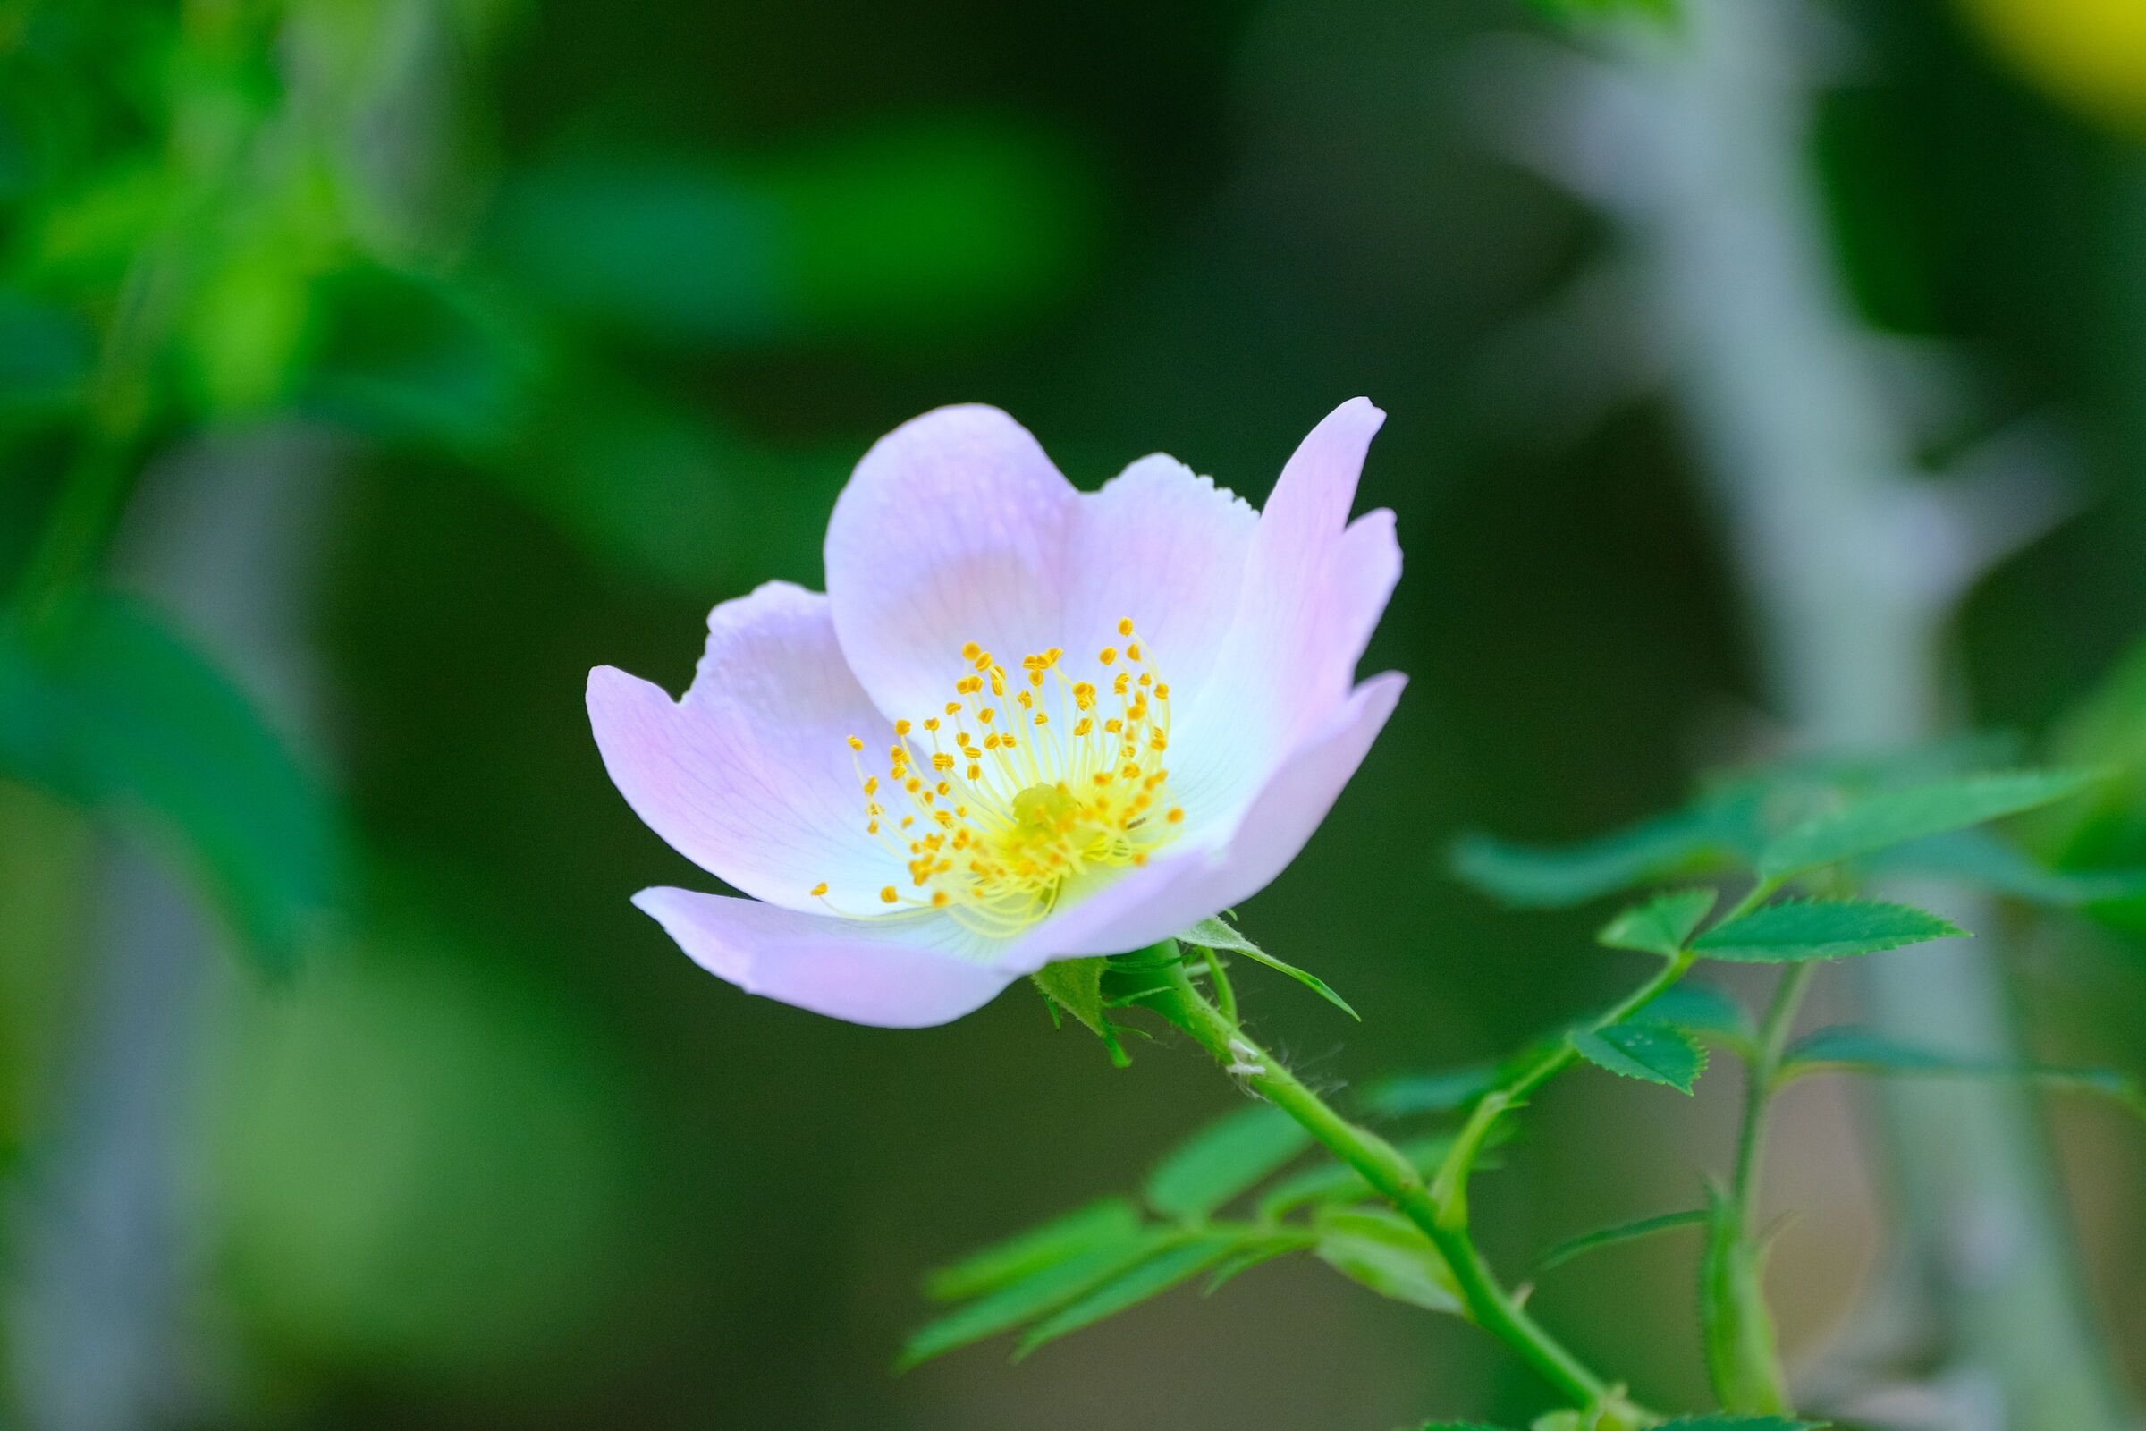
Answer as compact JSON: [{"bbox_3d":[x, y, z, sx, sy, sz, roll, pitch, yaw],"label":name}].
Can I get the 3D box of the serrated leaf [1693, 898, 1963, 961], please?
[{"bbox_3d":[0.049,0.014,1.380,0.017,0.002,0.009,-1,13,0],"label":"serrated leaf"}]

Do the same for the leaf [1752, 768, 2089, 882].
[{"bbox_3d":[0.056,0.007,1.397,0.025,0.002,0.011,-13,14,-24],"label":"leaf"}]

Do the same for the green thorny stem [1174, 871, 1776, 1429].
[{"bbox_3d":[0.026,0.028,1.383,0.041,0.033,0.015,0,10,0],"label":"green thorny stem"}]

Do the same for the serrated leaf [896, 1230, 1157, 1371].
[{"bbox_3d":[-0.003,0.038,1.400,0.019,0.002,0.009,-25,4,12],"label":"serrated leaf"}]

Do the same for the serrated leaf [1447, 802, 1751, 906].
[{"bbox_3d":[0.035,0.009,1.440,0.019,0.004,0.011,-7,12,0],"label":"serrated leaf"}]

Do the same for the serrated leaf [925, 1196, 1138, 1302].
[{"bbox_3d":[-0.003,0.035,1.408,0.015,0.002,0.009,-21,6,15],"label":"serrated leaf"}]

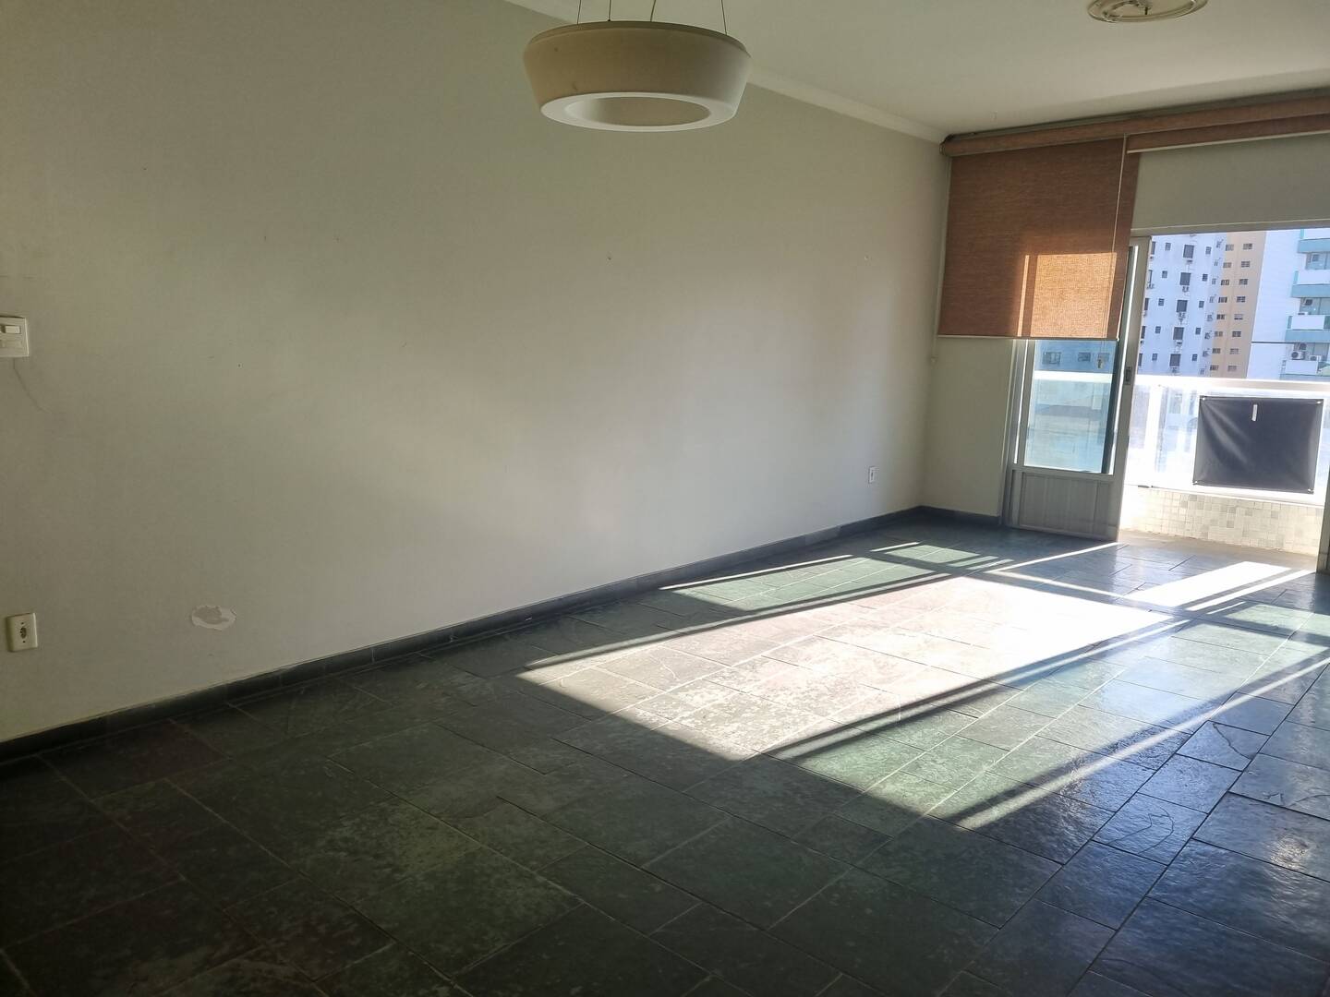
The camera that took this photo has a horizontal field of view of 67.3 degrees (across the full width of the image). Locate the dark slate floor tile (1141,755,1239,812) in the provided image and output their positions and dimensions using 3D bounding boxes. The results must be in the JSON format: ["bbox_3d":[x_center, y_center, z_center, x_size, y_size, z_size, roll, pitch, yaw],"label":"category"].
[{"bbox_3d":[1.685,0.916,3.206,0.202,0.012,0.400,10,13,41],"label":"dark slate floor tile"}]

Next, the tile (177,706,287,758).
[{"bbox_3d":[-1.483,0.799,3.416,0.424,0.012,0.206,9,13,41],"label":"tile"}]

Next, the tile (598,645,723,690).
[{"bbox_3d":[-0.008,0.716,4.199,0.405,0.012,0.410,10,13,41],"label":"tile"}]

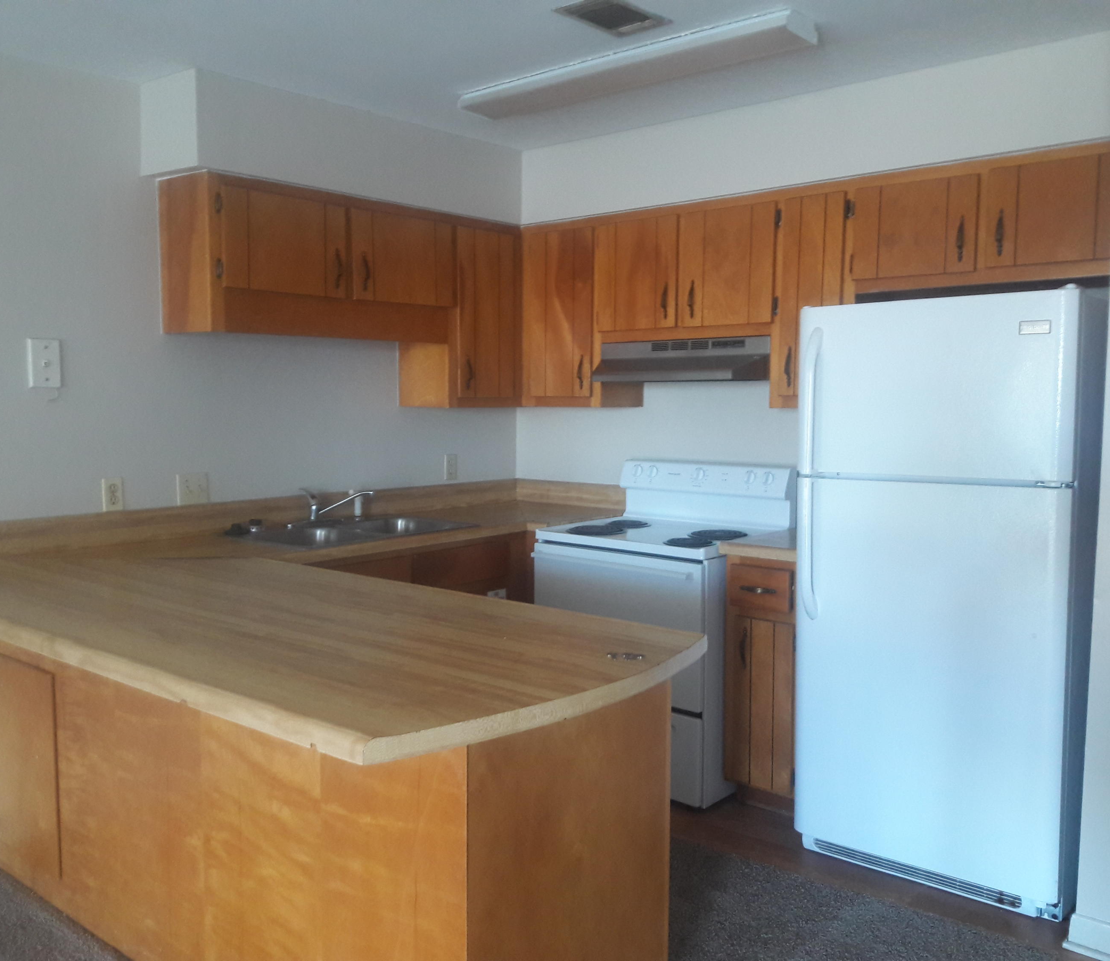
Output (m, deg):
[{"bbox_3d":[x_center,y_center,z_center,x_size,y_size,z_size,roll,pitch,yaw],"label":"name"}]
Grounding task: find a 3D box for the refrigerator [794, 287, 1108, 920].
[{"bbox_3d":[1.245,0.316,3.152,0.753,1.685,0.775,4,6,40],"label":"refrigerator"}]

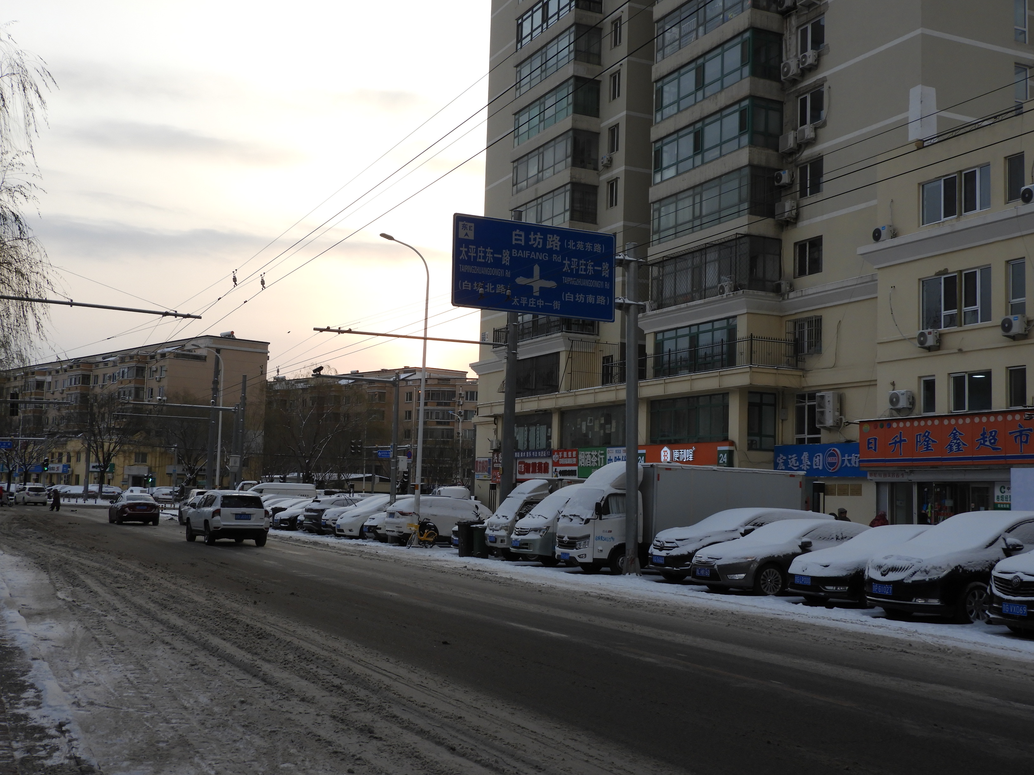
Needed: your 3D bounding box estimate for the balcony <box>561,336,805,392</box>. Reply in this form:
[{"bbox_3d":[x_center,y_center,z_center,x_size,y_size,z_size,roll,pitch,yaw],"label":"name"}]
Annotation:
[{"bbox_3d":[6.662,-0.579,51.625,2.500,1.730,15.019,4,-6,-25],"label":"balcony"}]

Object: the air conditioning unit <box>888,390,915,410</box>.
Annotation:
[{"bbox_3d":[12.242,0.404,38.077,0.300,0.550,0.770,4,-6,-25],"label":"air conditioning unit"}]

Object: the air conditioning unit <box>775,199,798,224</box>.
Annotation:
[{"bbox_3d":[10.485,-6.821,46.252,0.340,0.700,0.950,4,-6,-25],"label":"air conditioning unit"}]

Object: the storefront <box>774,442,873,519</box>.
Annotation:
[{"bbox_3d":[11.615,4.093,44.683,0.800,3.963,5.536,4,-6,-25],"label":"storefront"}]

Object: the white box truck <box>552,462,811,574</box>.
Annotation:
[{"bbox_3d":[3.875,3.192,28.780,5.970,2.630,1.950,4,-6,-25],"label":"white box truck"}]

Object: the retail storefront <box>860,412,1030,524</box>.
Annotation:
[{"bbox_3d":[13.165,3.111,35.747,1.200,4.485,7.195,4,-6,-25],"label":"retail storefront"}]

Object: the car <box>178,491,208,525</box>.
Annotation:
[{"bbox_3d":[-12.838,5.124,50.022,1.820,1.620,4.500,4,-6,-25],"label":"car"}]

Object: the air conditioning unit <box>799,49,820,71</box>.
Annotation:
[{"bbox_3d":[11.554,-12.956,47.280,0.310,0.597,0.756,4,-6,-25],"label":"air conditioning unit"}]

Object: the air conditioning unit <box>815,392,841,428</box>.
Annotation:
[{"bbox_3d":[11.337,0.809,43.500,0.370,1.240,0.920,4,-6,-25],"label":"air conditioning unit"}]

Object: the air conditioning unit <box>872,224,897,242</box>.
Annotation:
[{"bbox_3d":[12.152,-5.078,39.610,0.280,0.510,0.710,4,-6,-25],"label":"air conditioning unit"}]

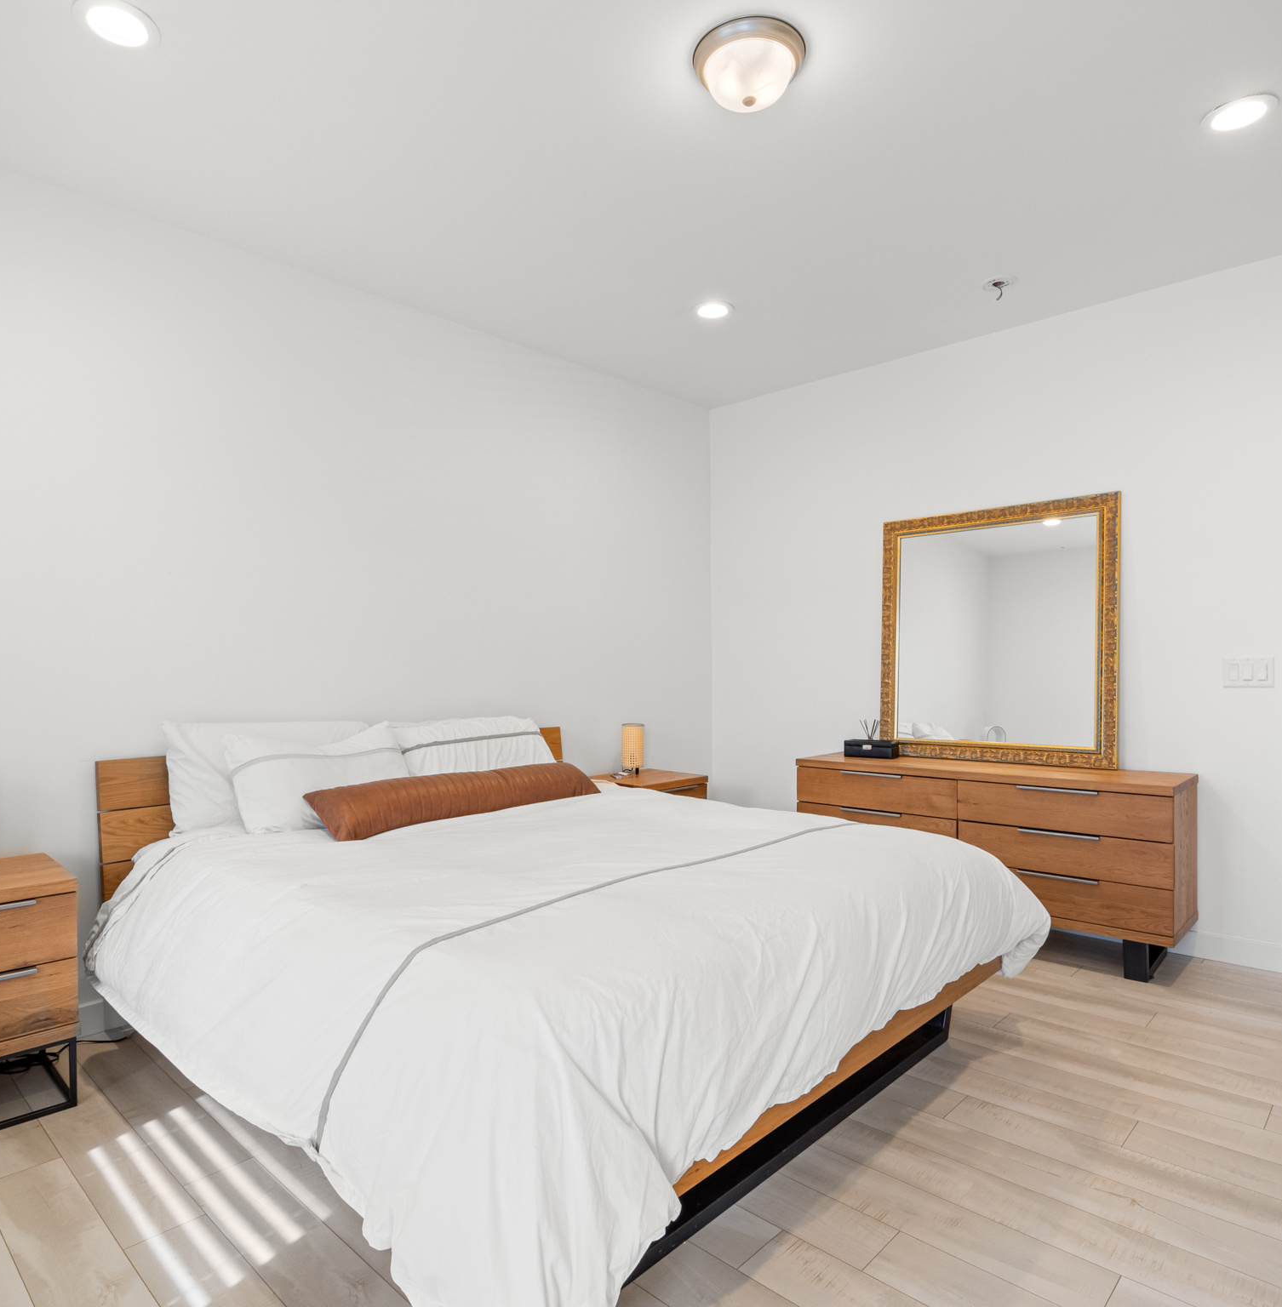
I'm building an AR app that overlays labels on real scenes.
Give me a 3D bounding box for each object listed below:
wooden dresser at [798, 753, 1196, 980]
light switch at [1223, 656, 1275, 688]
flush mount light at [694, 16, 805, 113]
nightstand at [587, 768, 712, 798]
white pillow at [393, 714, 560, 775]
[{"bbox_3d":[1.518,0.872,3.655,1.600,0.750,0.440,-1,-1,43],"label":"wooden dresser"},{"bbox_3d":[2.362,0.070,3.130,0.163,0.115,0.010,-1,-1,44],"label":"light switch"},{"bbox_3d":[0.273,-1.438,2.020,0.285,0.120,0.285,0,0,0],"label":"flush mount light"},{"bbox_3d":[0.023,0.947,4.108,0.425,0.623,0.485,-1,-1,44],"label":"nightstand"},{"bbox_3d":[-0.629,0.424,3.176,0.680,0.420,0.170,0,-43,-46],"label":"white pillow"}]

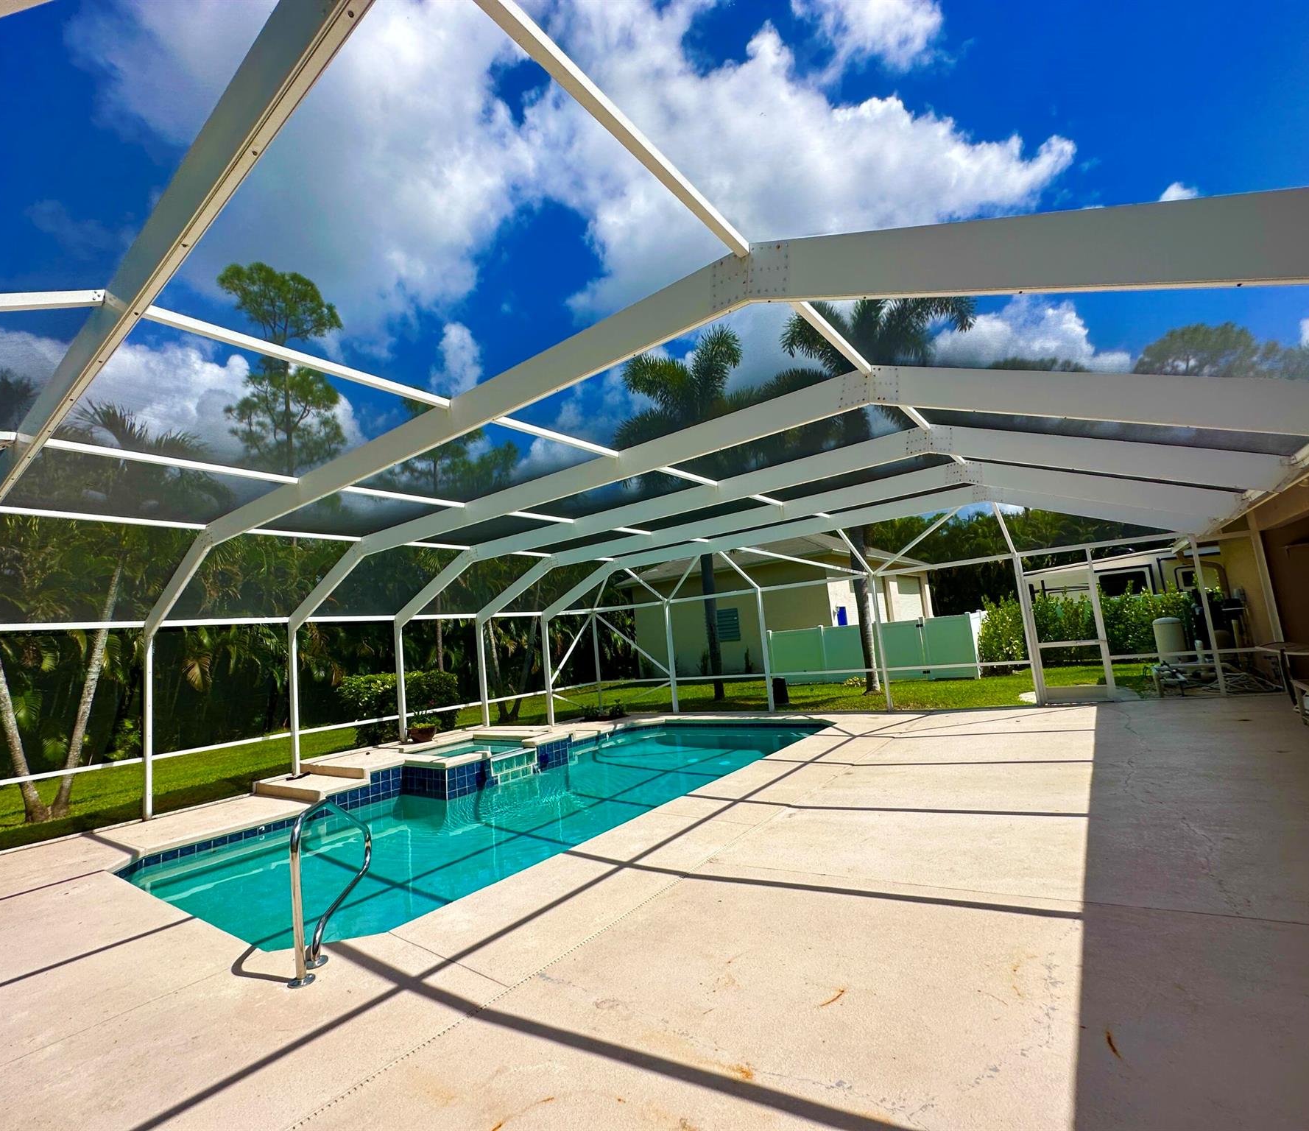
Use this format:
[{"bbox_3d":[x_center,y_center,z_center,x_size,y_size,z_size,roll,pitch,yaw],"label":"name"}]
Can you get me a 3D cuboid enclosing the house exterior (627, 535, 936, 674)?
[{"bbox_3d":[7.909,1.614,34.069,11.060,7.330,18.010,-10,-9,35],"label":"house exterior"}]

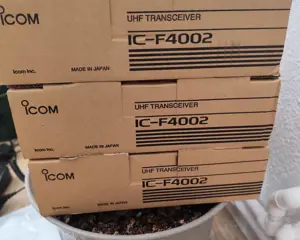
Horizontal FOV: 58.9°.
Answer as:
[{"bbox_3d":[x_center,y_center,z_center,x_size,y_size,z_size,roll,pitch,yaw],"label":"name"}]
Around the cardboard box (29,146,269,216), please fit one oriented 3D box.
[{"bbox_3d":[-0.003,0.030,0.364,0.245,0.071,0.175,-3,25,-3],"label":"cardboard box"}]

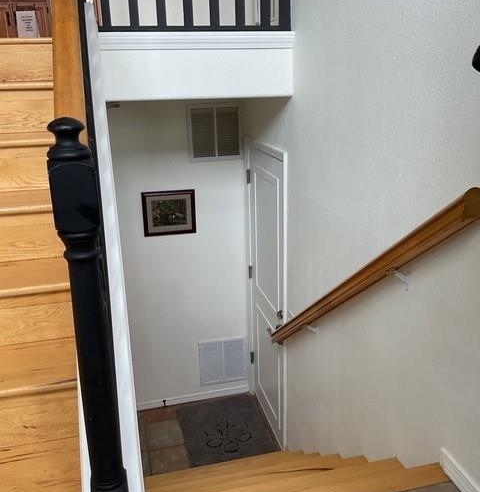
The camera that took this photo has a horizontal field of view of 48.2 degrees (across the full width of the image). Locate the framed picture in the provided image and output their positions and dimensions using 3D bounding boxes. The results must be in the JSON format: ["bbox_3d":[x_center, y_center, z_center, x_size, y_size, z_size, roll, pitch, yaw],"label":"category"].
[{"bbox_3d":[-0.514,-0.236,3.940,0.387,0.332,0.022,-5,18,-12],"label":"framed picture"}]

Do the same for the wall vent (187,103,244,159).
[{"bbox_3d":[-0.174,-0.815,3.847,0.383,0.414,0.020,-5,18,-12],"label":"wall vent"}]

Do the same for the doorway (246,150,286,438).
[{"bbox_3d":[0.212,0.361,3.761,0.045,2.011,0.842,-5,18,-12],"label":"doorway"}]

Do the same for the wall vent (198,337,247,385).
[{"bbox_3d":[-0.131,0.954,4.405,0.399,0.405,0.020,-5,18,-12],"label":"wall vent"}]

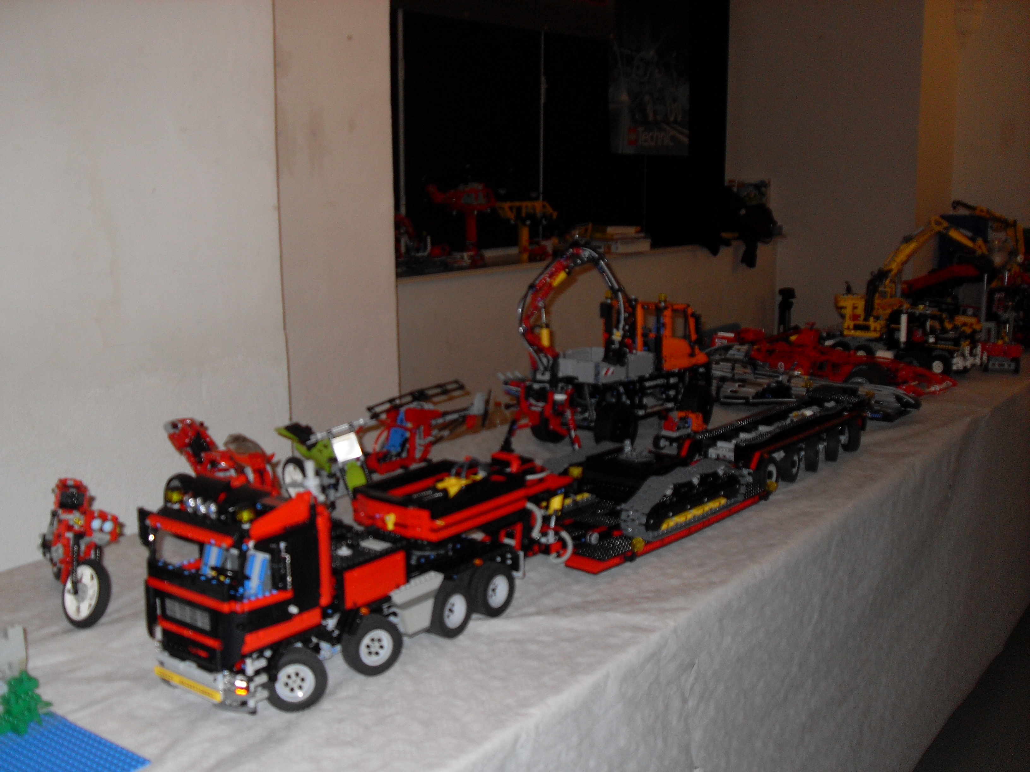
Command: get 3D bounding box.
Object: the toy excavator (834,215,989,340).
[{"bbox_3d":[1.135,-0.295,3.140,0.435,0.385,0.190,6,12,26],"label":"toy excavator"}]

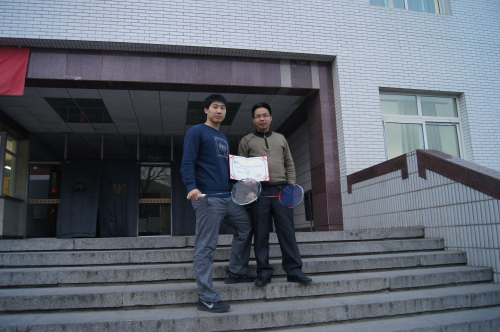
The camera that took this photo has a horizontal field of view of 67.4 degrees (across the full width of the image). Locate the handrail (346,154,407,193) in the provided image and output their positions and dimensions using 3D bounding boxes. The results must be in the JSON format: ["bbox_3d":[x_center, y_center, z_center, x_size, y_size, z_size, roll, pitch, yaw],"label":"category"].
[{"bbox_3d":[2.097,0.173,6.011,0.270,0.335,1.840,0,-11,-11],"label":"handrail"}]

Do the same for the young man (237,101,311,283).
[{"bbox_3d":[0.245,0.219,3.535,0.580,1.710,0.480,-1,-11,-8],"label":"young man"}]

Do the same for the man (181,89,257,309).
[{"bbox_3d":[-0.237,0.262,3.241,0.560,1.820,0.600,-12,-15,43],"label":"man"}]

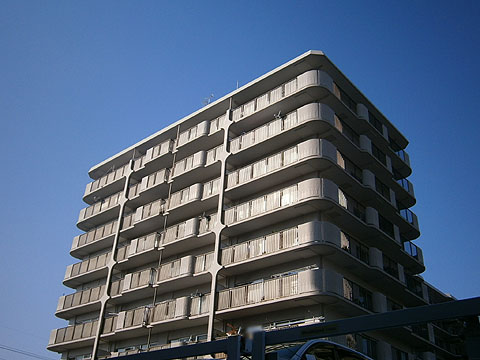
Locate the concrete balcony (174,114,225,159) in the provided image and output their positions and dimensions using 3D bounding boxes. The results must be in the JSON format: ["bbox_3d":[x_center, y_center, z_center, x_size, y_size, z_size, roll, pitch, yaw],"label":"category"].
[{"bbox_3d":[-2.667,-3.325,39.475,5.208,1.246,1.652,-22,-39,36],"label":"concrete balcony"}]

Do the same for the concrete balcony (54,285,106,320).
[{"bbox_3d":[-12.644,10.101,41.229,7.896,1.288,1.736,-22,-39,36],"label":"concrete balcony"}]

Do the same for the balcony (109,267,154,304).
[{"bbox_3d":[-7.585,7.935,37.059,5.460,1.288,1.708,-22,-39,36],"label":"balcony"}]

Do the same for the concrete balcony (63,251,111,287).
[{"bbox_3d":[-12.494,7.698,42.659,7.896,1.288,1.736,-22,-39,36],"label":"concrete balcony"}]

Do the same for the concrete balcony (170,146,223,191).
[{"bbox_3d":[-2.823,-0.927,38.038,5.208,1.246,1.652,-22,-39,36],"label":"concrete balcony"}]

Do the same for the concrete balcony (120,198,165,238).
[{"bbox_3d":[-7.337,3.151,39.960,5.600,1.288,1.708,-22,-39,36],"label":"concrete balcony"}]

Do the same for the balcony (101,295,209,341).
[{"bbox_3d":[-5.472,9.475,33.863,10.584,1.246,1.652,-22,-39,36],"label":"balcony"}]

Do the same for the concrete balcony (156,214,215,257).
[{"bbox_3d":[-3.136,3.869,35.164,5.208,1.246,1.652,-22,-39,36],"label":"concrete balcony"}]

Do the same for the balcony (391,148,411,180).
[{"bbox_3d":[12.493,-1.802,40.397,1.624,1.274,4.872,-22,-39,36],"label":"balcony"}]

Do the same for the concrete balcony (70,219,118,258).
[{"bbox_3d":[-12.344,5.296,44.089,7.896,1.288,1.736,-22,-39,36],"label":"concrete balcony"}]

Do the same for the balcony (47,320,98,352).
[{"bbox_3d":[-12.794,12.503,39.799,7.896,1.288,1.736,-22,-39,36],"label":"balcony"}]

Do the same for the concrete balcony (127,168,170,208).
[{"bbox_3d":[-6.882,0.698,41.191,5.012,1.246,1.652,-22,-39,36],"label":"concrete balcony"}]

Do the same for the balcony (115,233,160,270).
[{"bbox_3d":[-7.194,5.494,38.317,5.012,1.246,1.652,-22,-39,36],"label":"balcony"}]

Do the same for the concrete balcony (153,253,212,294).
[{"bbox_3d":[-3.292,6.267,33.727,5.208,1.246,1.652,-22,-39,36],"label":"concrete balcony"}]

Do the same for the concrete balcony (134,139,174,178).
[{"bbox_3d":[-6.725,-1.700,42.628,5.012,1.246,1.652,-22,-39,36],"label":"concrete balcony"}]

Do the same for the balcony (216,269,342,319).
[{"bbox_3d":[2.129,6.498,28.069,7.644,1.246,1.680,-22,-39,36],"label":"balcony"}]

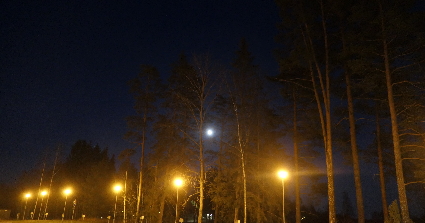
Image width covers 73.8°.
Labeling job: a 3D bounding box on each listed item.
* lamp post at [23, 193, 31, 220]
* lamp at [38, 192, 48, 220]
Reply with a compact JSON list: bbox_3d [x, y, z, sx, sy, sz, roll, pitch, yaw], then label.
[{"bbox_3d":[-33.967,17.298,51.593,0.450,4.200,0.500,-17,-27,41],"label":"lamp post"},{"bbox_3d":[-27.675,15.389,45.860,0.450,4.200,0.500,-17,-27,41],"label":"lamp"}]

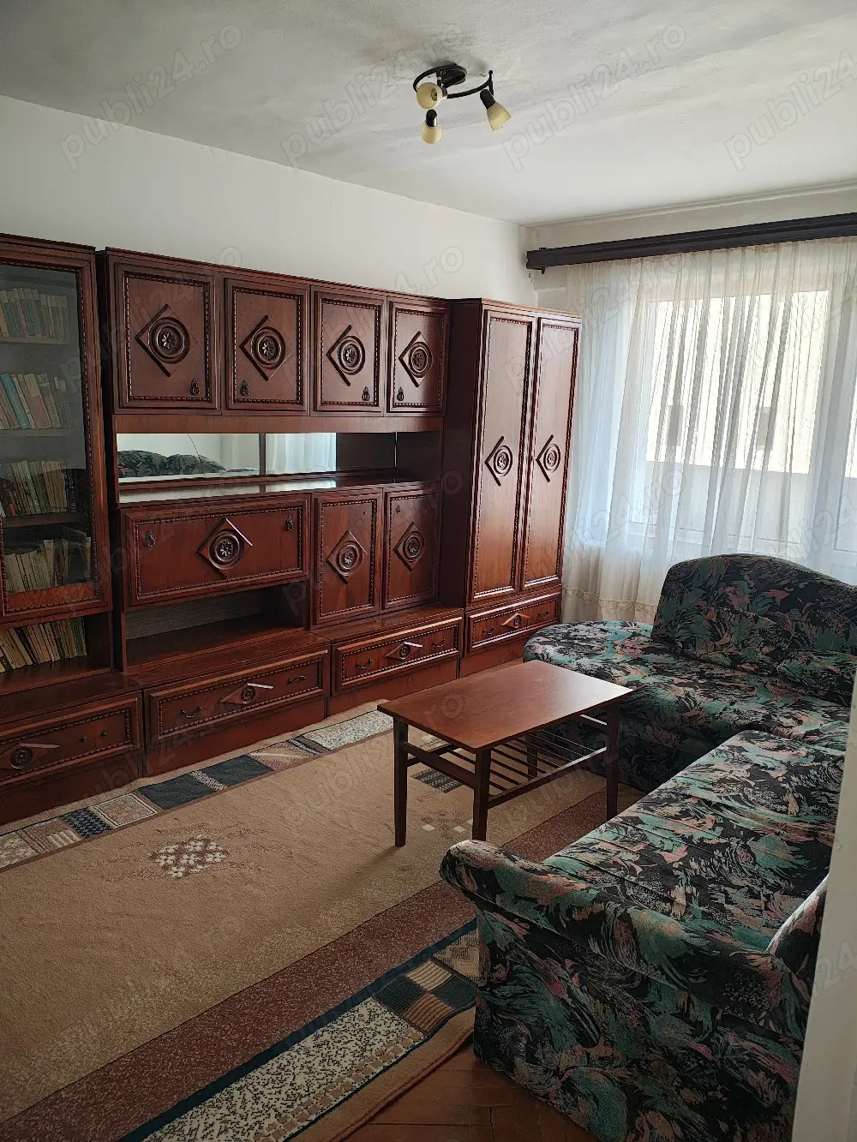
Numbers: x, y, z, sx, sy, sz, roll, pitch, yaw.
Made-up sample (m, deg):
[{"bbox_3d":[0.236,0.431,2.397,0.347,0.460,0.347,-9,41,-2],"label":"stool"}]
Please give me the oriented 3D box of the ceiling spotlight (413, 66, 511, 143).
[{"bbox_3d":[0.109,-1.537,2.678,0.340,0.195,0.380,2,12,0],"label":"ceiling spotlight"}]

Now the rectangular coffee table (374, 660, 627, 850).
[{"bbox_3d":[0.280,0.698,2.933,0.826,0.524,0.449,-9,17,-43],"label":"rectangular coffee table"}]

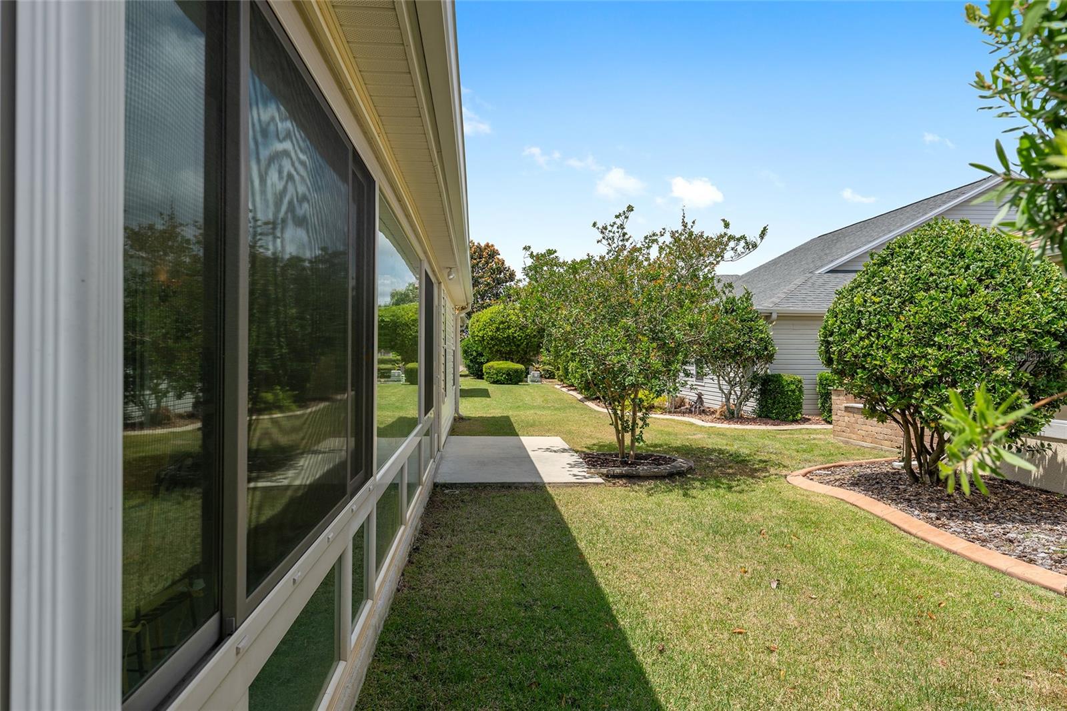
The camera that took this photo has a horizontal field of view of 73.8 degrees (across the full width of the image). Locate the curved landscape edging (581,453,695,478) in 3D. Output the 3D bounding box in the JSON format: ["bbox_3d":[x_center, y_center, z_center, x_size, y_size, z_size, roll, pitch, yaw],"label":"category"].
[{"bbox_3d":[1.320,1.365,9.000,1.420,0.120,1.400,0,0,-5],"label":"curved landscape edging"}]

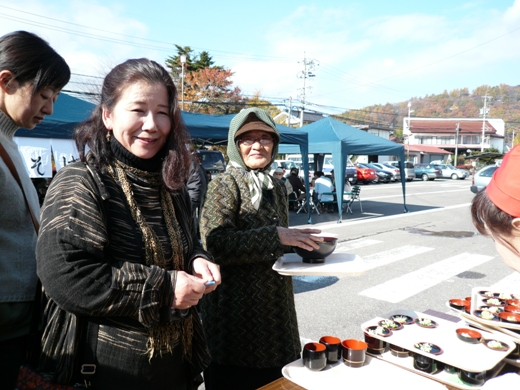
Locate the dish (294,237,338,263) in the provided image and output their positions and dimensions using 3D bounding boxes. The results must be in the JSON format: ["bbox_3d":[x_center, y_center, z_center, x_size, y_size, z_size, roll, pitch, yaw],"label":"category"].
[{"bbox_3d":[0.185,0.187,1.420,0.157,0.080,0.157,1,5,0],"label":"dish"}]

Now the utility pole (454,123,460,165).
[{"bbox_3d":[22.289,-5.066,47.750,0.500,6.300,0.400,-1,5,-24],"label":"utility pole"}]

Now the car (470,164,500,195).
[{"bbox_3d":[10.716,-0.410,16.743,4.200,1.430,1.670,4,5,28],"label":"car"}]

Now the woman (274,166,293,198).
[{"bbox_3d":[0.553,-0.031,10.250,0.500,1.260,0.700,2,5,12],"label":"woman"}]

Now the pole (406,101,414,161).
[{"bbox_3d":[14.682,-5.404,41.699,0.400,7.600,0.700,3,5,17],"label":"pole"}]

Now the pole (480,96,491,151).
[{"bbox_3d":[31.696,-8.457,59.540,1.500,11.600,0.600,-1,5,-24],"label":"pole"}]

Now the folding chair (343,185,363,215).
[{"bbox_3d":[2.690,0.120,11.969,0.500,0.780,0.450,3,5,21],"label":"folding chair"}]

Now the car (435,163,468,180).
[{"bbox_3d":[17.477,-2.079,39.644,4.400,1.420,1.700,4,5,32],"label":"car"}]

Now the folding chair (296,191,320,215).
[{"bbox_3d":[1.338,0.138,11.621,0.550,0.740,0.500,5,6,37],"label":"folding chair"}]

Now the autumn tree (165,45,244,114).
[{"bbox_3d":[-5.430,-8.569,42.488,7.700,12.900,7.000,1,5,0],"label":"autumn tree"}]

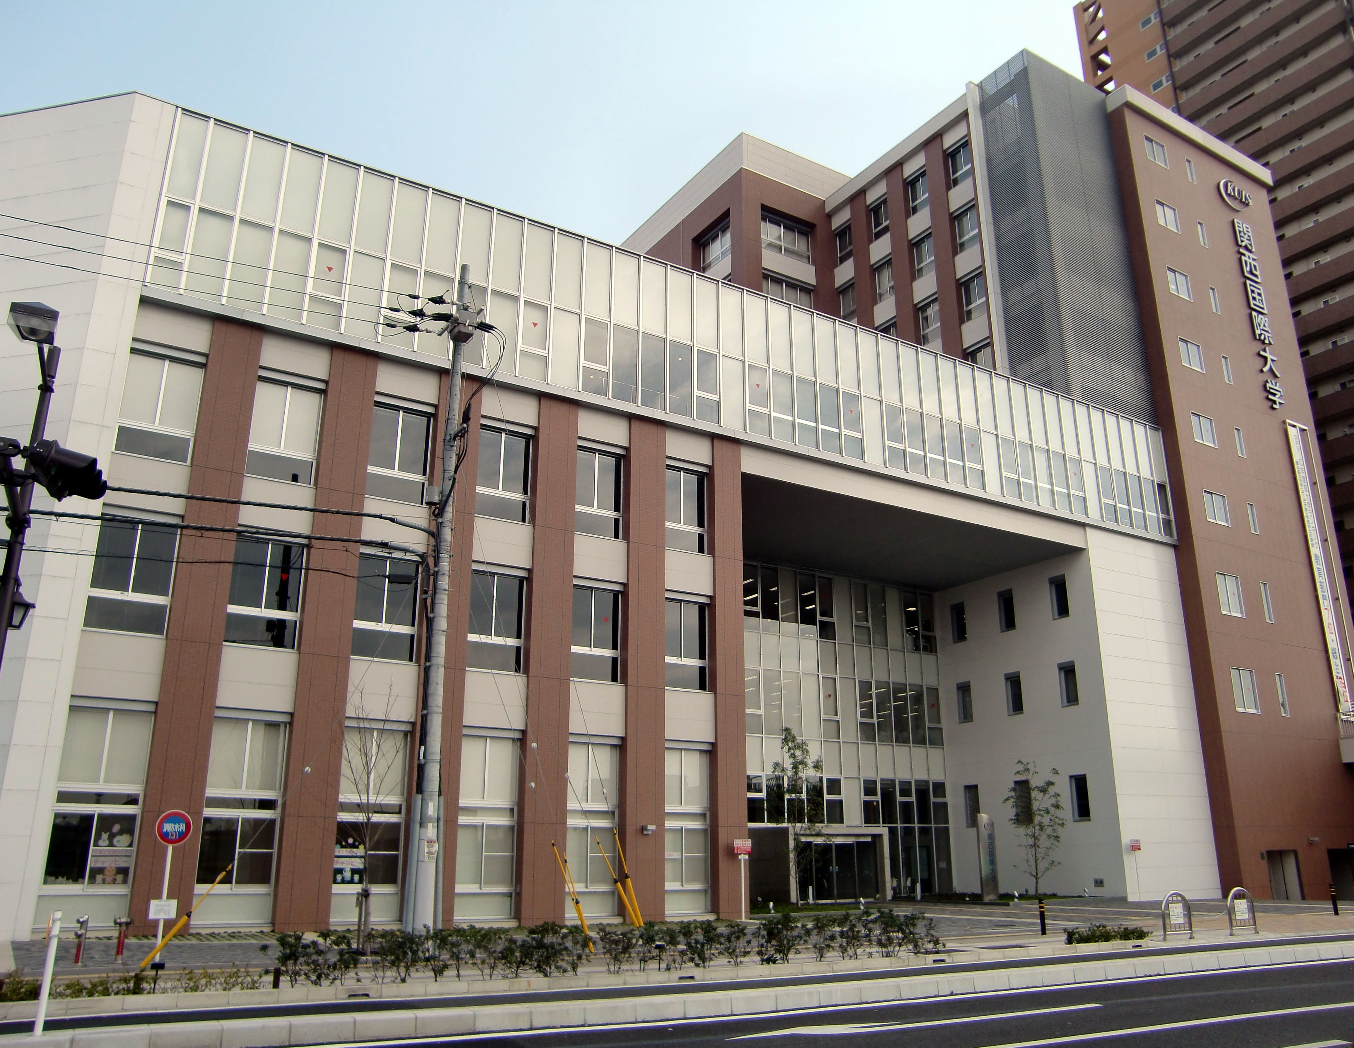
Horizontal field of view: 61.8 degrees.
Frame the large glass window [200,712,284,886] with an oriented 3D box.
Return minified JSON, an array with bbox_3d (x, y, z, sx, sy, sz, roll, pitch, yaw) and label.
[{"bbox_3d":[-10.164,6.488,26.513,1.780,3.765,0.140,11,-21,-30],"label":"large glass window"}]

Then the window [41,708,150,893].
[{"bbox_3d":[-12.769,6.052,24.904,1.789,3.906,0.150,11,-21,-30],"label":"window"}]

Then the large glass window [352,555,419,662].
[{"bbox_3d":[-7.600,2.188,29.529,1.789,2.688,0.150,11,-21,-30],"label":"large glass window"}]

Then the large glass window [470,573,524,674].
[{"bbox_3d":[-5.004,2.671,31.063,1.789,2.688,0.150,11,-21,-30],"label":"large glass window"}]

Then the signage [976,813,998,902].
[{"bbox_3d":[10.676,11.523,39.082,0.703,2.905,0.220,11,-20,-30],"label":"signage"}]

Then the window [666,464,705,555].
[{"bbox_3d":[0.195,-0.428,35.452,1.735,2.761,0.140,11,-21,-30],"label":"window"}]

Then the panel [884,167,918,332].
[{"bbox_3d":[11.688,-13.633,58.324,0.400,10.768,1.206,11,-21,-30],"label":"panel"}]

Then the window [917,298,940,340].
[{"bbox_3d":[12.548,-9.875,55.218,0.148,2.205,1.696,11,-20,-30],"label":"window"}]

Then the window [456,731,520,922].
[{"bbox_3d":[-4.964,7.830,29.432,1.780,4.547,0.140,11,-21,-30],"label":"window"}]

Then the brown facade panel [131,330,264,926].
[{"bbox_3d":[-11.373,1.951,26.943,1.240,14.718,0.420,11,-21,-30],"label":"brown facade panel"}]

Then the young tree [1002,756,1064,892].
[{"bbox_3d":[13.726,11.705,43.595,2.250,5.100,2.150,-5,-19,16],"label":"young tree"}]

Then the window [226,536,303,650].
[{"bbox_3d":[-10.195,1.705,27.995,1.789,2.688,0.150,11,-21,-30],"label":"window"}]

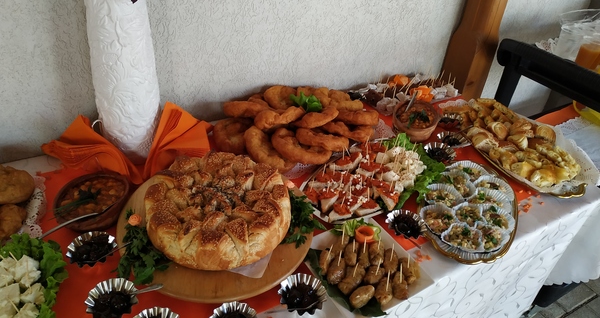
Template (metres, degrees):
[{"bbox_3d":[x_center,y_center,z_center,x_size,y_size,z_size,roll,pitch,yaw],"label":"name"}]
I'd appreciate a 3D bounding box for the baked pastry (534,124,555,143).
[{"bbox_3d":[0.674,-0.067,1.140,0.052,0.037,0.048,-15,40,-27],"label":"baked pastry"}]

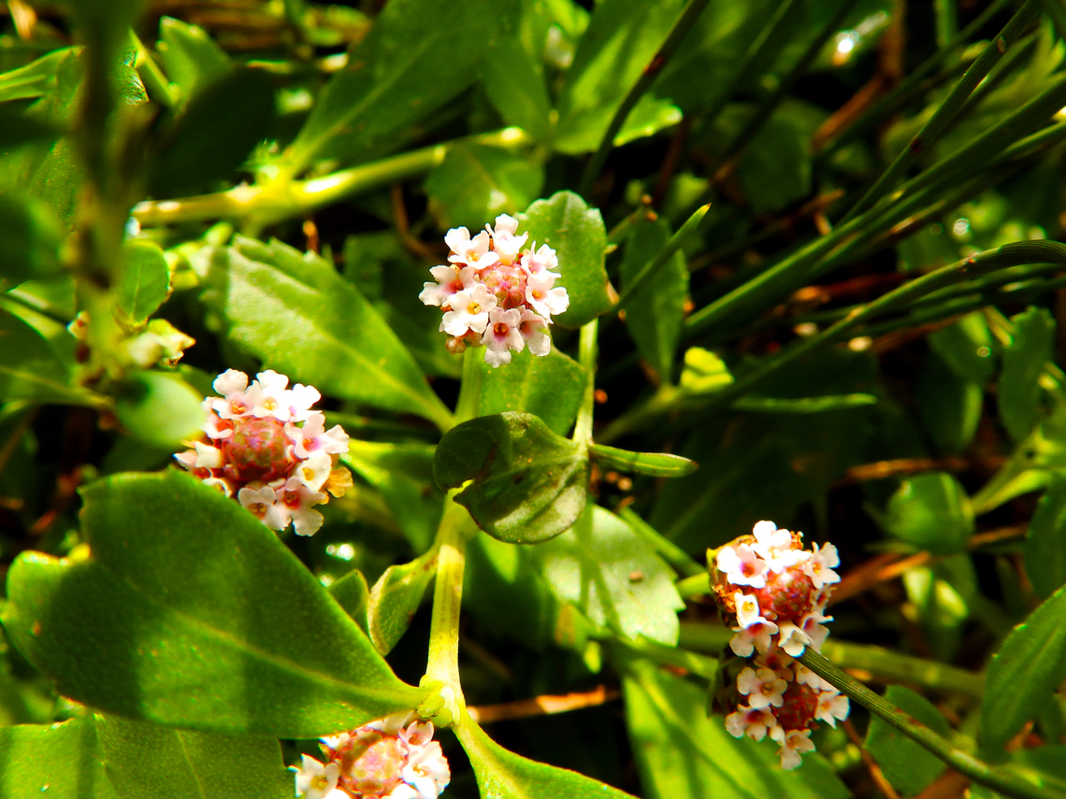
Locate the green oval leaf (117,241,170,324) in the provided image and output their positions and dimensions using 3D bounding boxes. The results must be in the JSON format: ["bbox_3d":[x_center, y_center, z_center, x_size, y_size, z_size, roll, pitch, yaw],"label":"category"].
[{"bbox_3d":[-0.044,-0.013,0.112,0.006,0.002,0.009,8,71,-7],"label":"green oval leaf"}]

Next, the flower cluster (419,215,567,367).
[{"bbox_3d":[-0.004,-0.012,0.107,0.015,0.011,0.015,2,69,-6],"label":"flower cluster"}]

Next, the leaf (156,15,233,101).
[{"bbox_3d":[-0.044,-0.044,0.127,0.009,0.003,0.013,-11,71,-6],"label":"leaf"}]

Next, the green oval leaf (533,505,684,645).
[{"bbox_3d":[0.009,0.021,0.119,0.021,0.003,0.013,41,70,18],"label":"green oval leaf"}]

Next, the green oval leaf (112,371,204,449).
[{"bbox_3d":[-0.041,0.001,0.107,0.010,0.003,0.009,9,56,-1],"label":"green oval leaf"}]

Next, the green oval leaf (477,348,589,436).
[{"bbox_3d":[0.000,-0.001,0.113,0.013,0.003,0.015,-1,66,-4],"label":"green oval leaf"}]

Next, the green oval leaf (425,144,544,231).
[{"bbox_3d":[-0.005,-0.024,0.111,0.011,0.003,0.011,-27,78,-15],"label":"green oval leaf"}]

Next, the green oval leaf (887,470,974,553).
[{"bbox_3d":[0.050,0.014,0.125,0.011,0.003,0.011,0,60,6],"label":"green oval leaf"}]

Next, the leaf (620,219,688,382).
[{"bbox_3d":[0.013,-0.011,0.104,0.007,0.003,0.018,-3,80,-7],"label":"leaf"}]

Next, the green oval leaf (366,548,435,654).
[{"bbox_3d":[-0.011,0.018,0.086,0.004,0.003,0.010,35,77,-17],"label":"green oval leaf"}]

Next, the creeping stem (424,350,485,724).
[{"bbox_3d":[-0.006,0.011,0.087,0.004,0.003,0.033,0,67,0],"label":"creeping stem"}]

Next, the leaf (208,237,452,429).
[{"bbox_3d":[-0.019,-0.006,0.096,0.030,0.003,0.013,36,69,12],"label":"leaf"}]

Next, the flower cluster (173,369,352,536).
[{"bbox_3d":[-0.028,0.006,0.103,0.018,0.011,0.018,2,78,-9],"label":"flower cluster"}]

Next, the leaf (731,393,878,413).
[{"bbox_3d":[0.028,0.000,0.101,0.014,0.002,0.004,-1,22,8],"label":"leaf"}]

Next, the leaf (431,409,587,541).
[{"bbox_3d":[-0.002,0.008,0.104,0.016,0.004,0.013,-11,66,-2],"label":"leaf"}]

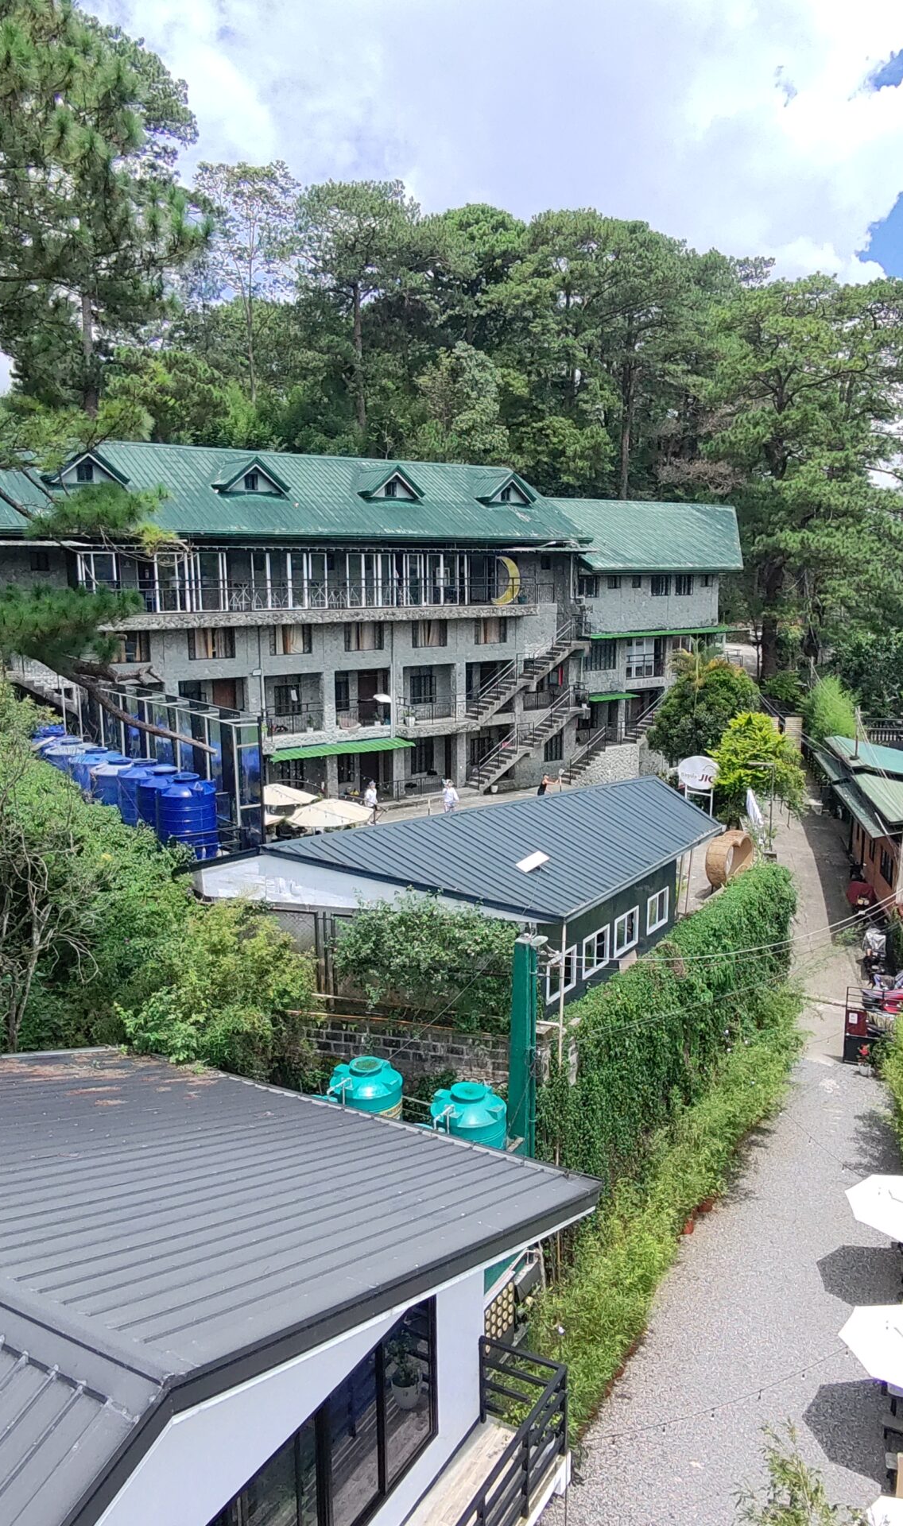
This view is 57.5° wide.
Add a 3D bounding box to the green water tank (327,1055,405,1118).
[{"bbox_3d":[-1.394,5.702,13.735,1.220,1.550,1.220,-1,10,0],"label":"green water tank"}]

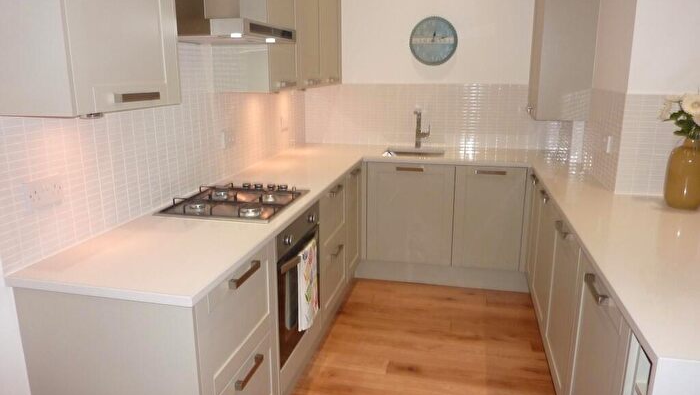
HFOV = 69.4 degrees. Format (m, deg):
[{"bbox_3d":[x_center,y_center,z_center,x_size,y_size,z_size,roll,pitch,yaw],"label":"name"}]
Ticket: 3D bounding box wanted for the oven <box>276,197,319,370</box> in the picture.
[{"bbox_3d":[-0.466,0.365,2.423,0.560,0.596,0.596,3,14,13],"label":"oven"}]

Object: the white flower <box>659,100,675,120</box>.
[{"bbox_3d":[1.366,-0.380,2.182,0.055,0.082,0.062,-12,18,-39],"label":"white flower"}]

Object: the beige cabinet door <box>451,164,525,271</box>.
[{"bbox_3d":[0.928,0.150,3.400,0.449,0.714,0.024,3,14,13],"label":"beige cabinet door"}]

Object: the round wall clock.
[{"bbox_3d":[0.626,-1.167,3.775,0.357,0.357,0.045,3,14,13],"label":"round wall clock"}]

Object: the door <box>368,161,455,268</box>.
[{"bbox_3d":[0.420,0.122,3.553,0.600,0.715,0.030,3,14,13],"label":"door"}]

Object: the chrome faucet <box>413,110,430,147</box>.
[{"bbox_3d":[0.545,-0.509,3.828,0.120,0.300,0.210,3,14,13],"label":"chrome faucet"}]

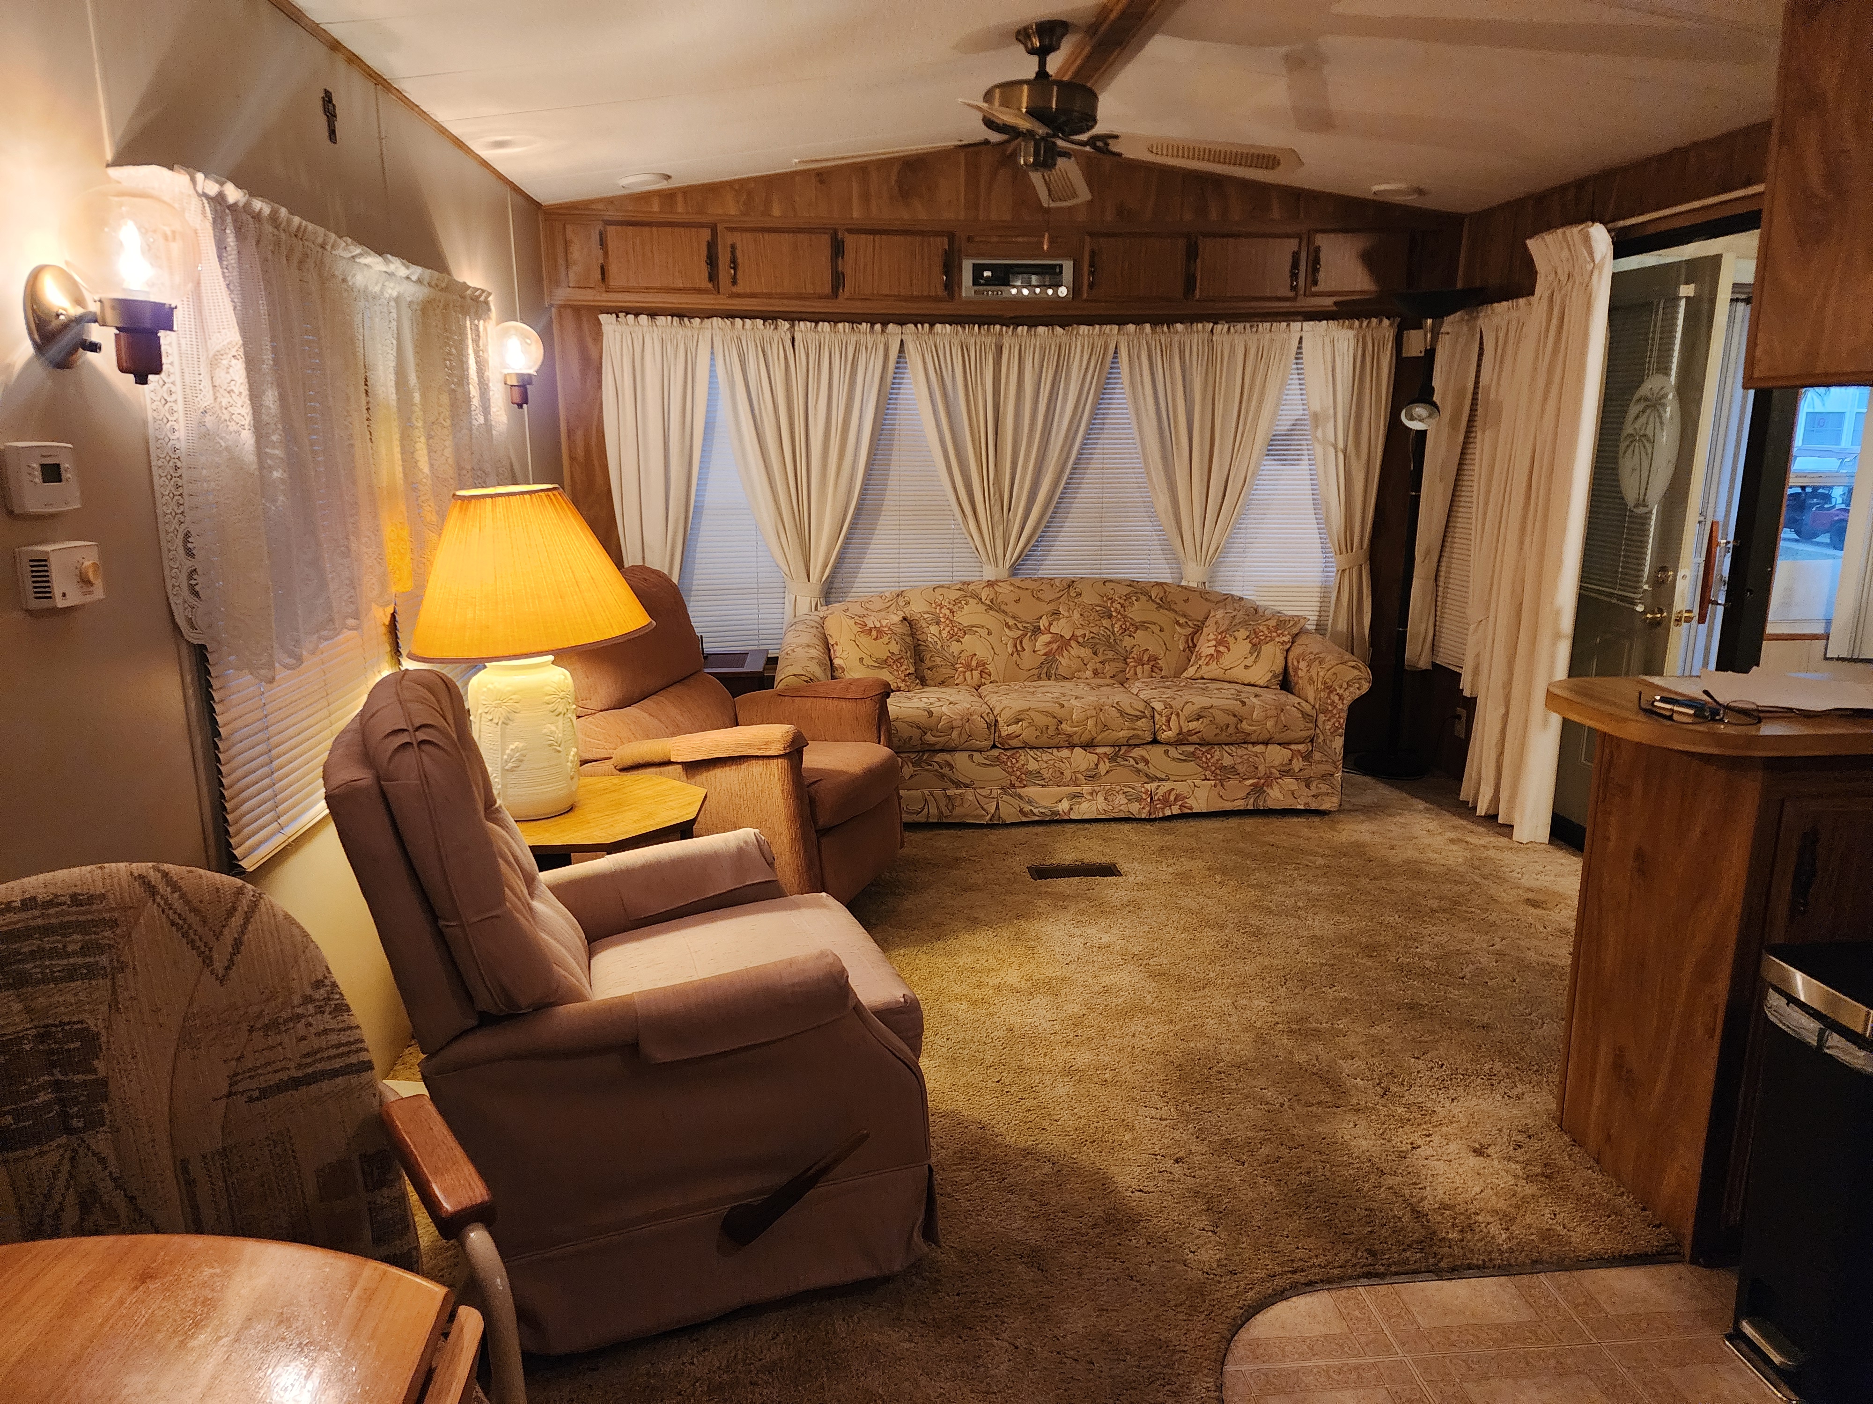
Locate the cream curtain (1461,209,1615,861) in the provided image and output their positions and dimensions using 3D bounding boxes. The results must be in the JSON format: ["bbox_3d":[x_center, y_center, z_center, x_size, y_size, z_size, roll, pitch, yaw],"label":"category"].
[{"bbox_3d":[1.996,-0.543,4.208,0.130,1.960,0.490,-1,12,-5],"label":"cream curtain"}]

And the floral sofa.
[{"bbox_3d":[0.455,-0.048,4.733,2.090,0.800,0.860,-1,12,-5],"label":"floral sofa"}]

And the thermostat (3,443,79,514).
[{"bbox_3d":[-1.069,-0.269,1.494,0.026,0.080,0.094,-1,12,-5],"label":"thermostat"}]

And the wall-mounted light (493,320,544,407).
[{"bbox_3d":[-1.237,-0.995,3.659,0.190,0.255,0.155,-1,13,-5],"label":"wall-mounted light"}]

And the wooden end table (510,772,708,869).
[{"bbox_3d":[-0.791,0.496,2.852,0.520,0.530,0.520,-1,12,-5],"label":"wooden end table"}]

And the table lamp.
[{"bbox_3d":[-0.935,-0.112,2.864,0.560,0.730,0.560,-1,13,-5],"label":"table lamp"}]

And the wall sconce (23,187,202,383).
[{"bbox_3d":[-1.001,-0.514,1.542,0.172,0.230,0.145,-1,12,-5],"label":"wall sconce"}]

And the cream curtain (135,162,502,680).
[{"bbox_3d":[-1.198,-0.573,2.707,0.100,0.790,1.780,-1,13,-5],"label":"cream curtain"}]

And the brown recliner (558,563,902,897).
[{"bbox_3d":[-0.657,0.048,4.024,0.940,1.000,0.820,3,13,16],"label":"brown recliner"}]

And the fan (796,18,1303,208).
[{"bbox_3d":[0.255,-1.541,3.166,1.300,0.380,1.300,2,13,11],"label":"fan"}]

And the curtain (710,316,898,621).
[{"bbox_3d":[-0.500,-0.808,4.889,0.700,1.300,0.120,-3,13,-16],"label":"curtain"}]

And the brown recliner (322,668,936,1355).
[{"bbox_3d":[-0.551,0.414,2.287,0.930,1.040,0.790,-5,13,-20],"label":"brown recliner"}]

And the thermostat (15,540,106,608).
[{"bbox_3d":[-1.057,-0.155,1.510,0.047,0.069,0.094,-1,12,-5],"label":"thermostat"}]

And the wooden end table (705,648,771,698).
[{"bbox_3d":[-0.922,0.096,4.917,0.500,0.520,0.470,-1,13,-5],"label":"wooden end table"}]

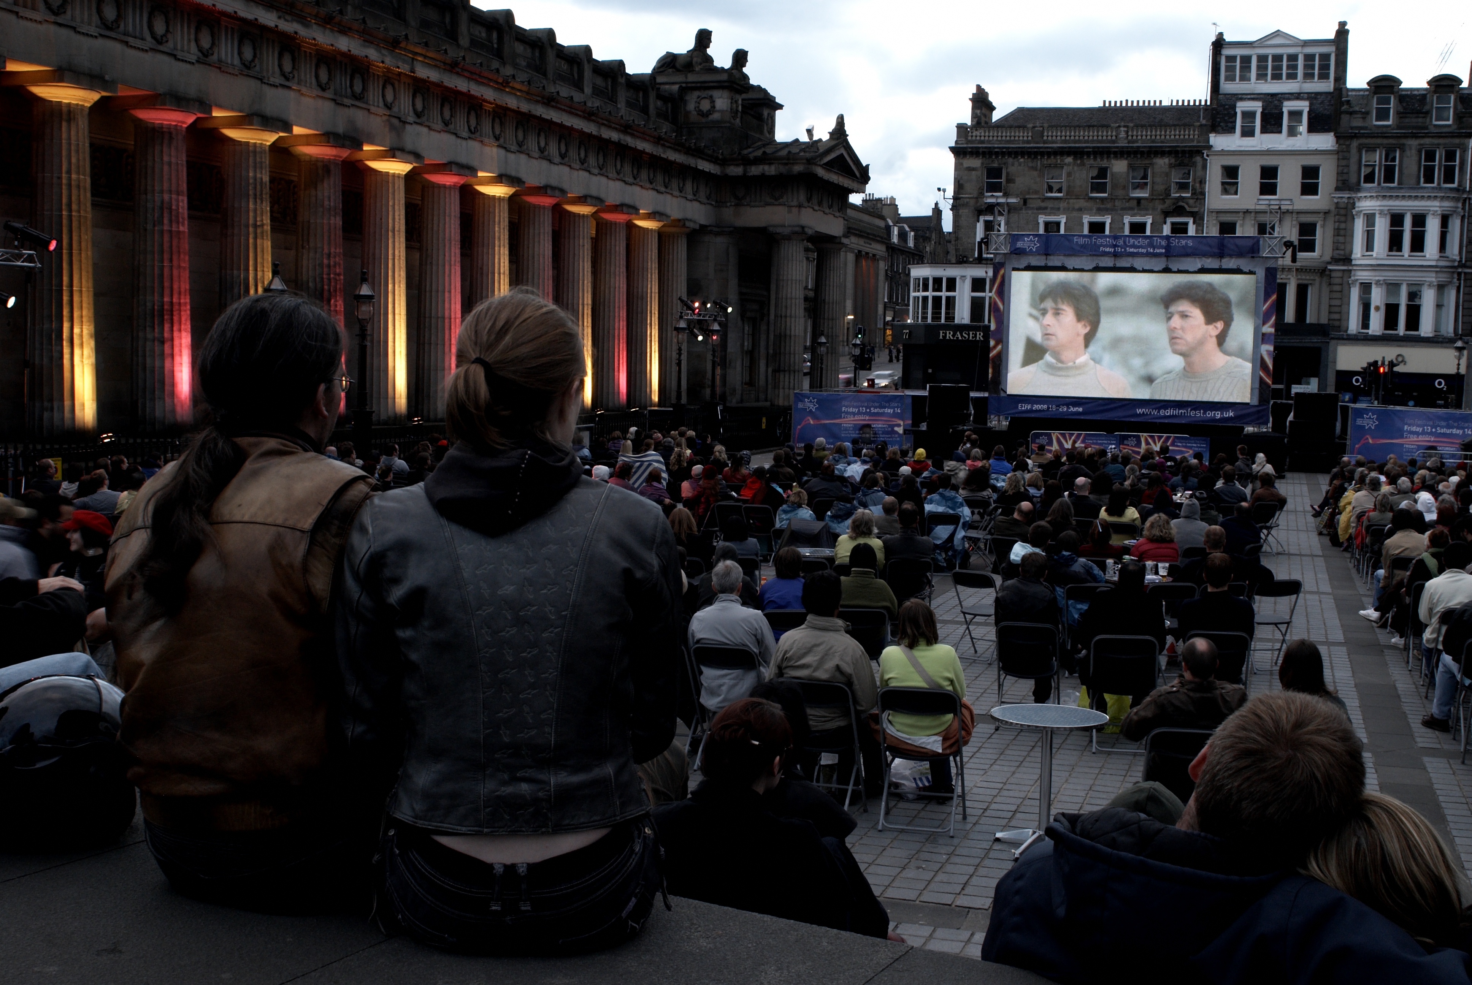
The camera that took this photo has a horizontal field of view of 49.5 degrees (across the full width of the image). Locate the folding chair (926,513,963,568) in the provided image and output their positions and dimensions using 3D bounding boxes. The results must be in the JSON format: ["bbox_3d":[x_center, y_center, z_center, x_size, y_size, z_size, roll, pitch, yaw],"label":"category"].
[{"bbox_3d":[2.696,0.627,20.722,0.460,0.790,0.460,2,4,8],"label":"folding chair"}]

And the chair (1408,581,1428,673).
[{"bbox_3d":[6.249,1.175,14.264,0.460,0.790,0.460,3,4,21],"label":"chair"}]

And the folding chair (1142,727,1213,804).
[{"bbox_3d":[2.212,1.523,7.908,0.459,0.802,0.460,2,4,8],"label":"folding chair"}]

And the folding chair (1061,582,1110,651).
[{"bbox_3d":[2.995,1.148,13.581,0.459,0.802,0.460,2,4,8],"label":"folding chair"}]

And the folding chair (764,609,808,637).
[{"bbox_3d":[0.420,1.234,11.738,0.459,0.802,0.460,1,4,0],"label":"folding chair"}]

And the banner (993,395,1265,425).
[{"bbox_3d":[11.539,-2.402,46.938,8.040,0.640,0.100,2,4,11],"label":"banner"}]

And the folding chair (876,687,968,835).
[{"bbox_3d":[1.026,1.434,8.761,0.460,0.790,0.460,2,4,14],"label":"folding chair"}]

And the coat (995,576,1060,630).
[{"bbox_3d":[2.050,0.929,11.265,0.500,0.684,0.400,2,5,14],"label":"coat"}]

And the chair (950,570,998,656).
[{"bbox_3d":[2.220,1.092,14.218,0.459,0.802,0.460,5,6,40],"label":"chair"}]

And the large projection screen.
[{"bbox_3d":[12.601,-4.976,51.000,7.679,4.042,0.300,3,4,14],"label":"large projection screen"}]

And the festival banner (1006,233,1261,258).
[{"bbox_3d":[12.637,-7.838,50.700,7.716,0.680,0.150,3,4,14],"label":"festival banner"}]

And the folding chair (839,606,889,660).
[{"bbox_3d":[0.907,1.209,11.888,0.460,0.790,0.460,2,4,9],"label":"folding chair"}]

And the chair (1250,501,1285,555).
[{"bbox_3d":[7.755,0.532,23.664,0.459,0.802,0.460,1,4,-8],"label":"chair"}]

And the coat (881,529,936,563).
[{"bbox_3d":[1.650,0.662,15.322,0.540,0.620,0.380,3,4,14],"label":"coat"}]

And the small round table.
[{"bbox_3d":[1.619,1.518,8.320,0.615,0.715,0.615,1,4,0],"label":"small round table"}]

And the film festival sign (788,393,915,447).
[{"bbox_3d":[3.711,-2.277,51.000,3.880,1.837,0.100,3,4,14],"label":"film festival sign"}]

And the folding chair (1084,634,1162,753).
[{"bbox_3d":[2.662,1.359,11.092,0.460,0.790,0.450,2,4,5],"label":"folding chair"}]

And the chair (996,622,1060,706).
[{"bbox_3d":[2.132,1.319,11.741,0.460,0.790,0.450,2,4,8],"label":"chair"}]

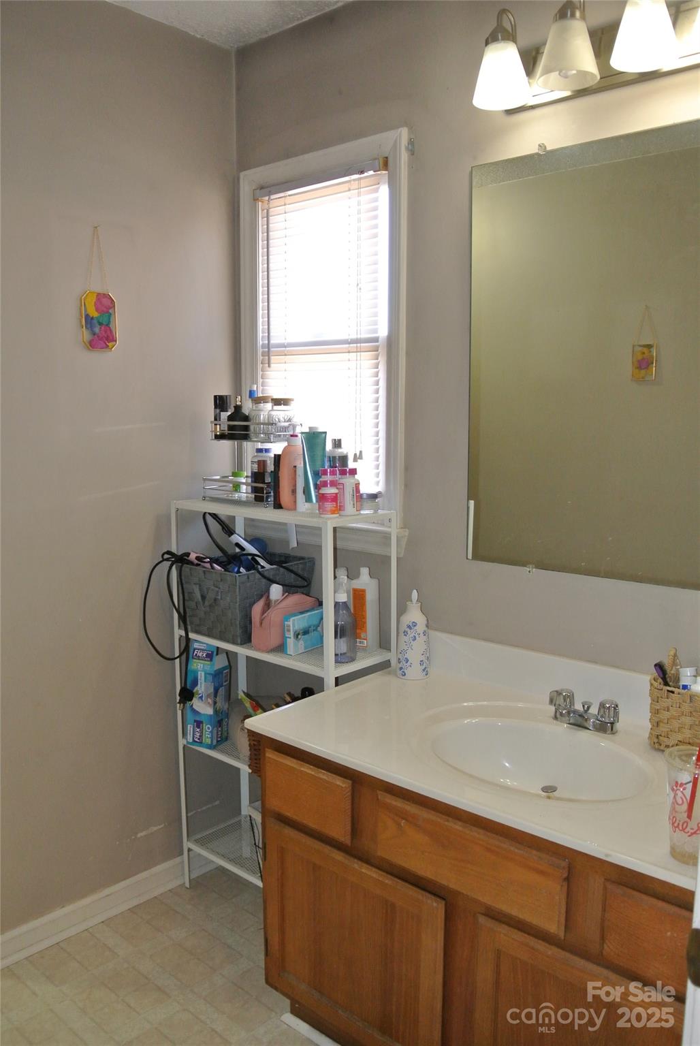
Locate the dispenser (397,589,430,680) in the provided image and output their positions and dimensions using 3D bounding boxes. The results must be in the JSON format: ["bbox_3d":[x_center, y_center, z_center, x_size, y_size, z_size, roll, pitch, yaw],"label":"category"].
[{"bbox_3d":[0.158,0.271,2.086,0.080,0.215,0.080,0,7,0],"label":"dispenser"}]

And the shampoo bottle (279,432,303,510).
[{"bbox_3d":[-0.148,-0.140,2.230,0.060,0.208,0.072,6,9,42],"label":"shampoo bottle"}]

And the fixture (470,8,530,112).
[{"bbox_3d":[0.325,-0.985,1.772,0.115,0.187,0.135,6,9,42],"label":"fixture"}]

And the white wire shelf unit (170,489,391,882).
[{"bbox_3d":[-0.185,0.525,2.305,0.608,1.142,0.243,6,9,43],"label":"white wire shelf unit"}]

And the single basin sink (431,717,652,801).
[{"bbox_3d":[0.351,0.503,1.617,0.440,0.130,0.335,6,9,42],"label":"single basin sink"}]

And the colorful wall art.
[{"bbox_3d":[-0.650,-0.526,2.190,0.016,0.158,0.100,6,9,42],"label":"colorful wall art"}]

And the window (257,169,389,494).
[{"bbox_3d":[-0.081,-0.486,2.363,0.490,0.870,0.070,6,9,42],"label":"window"}]

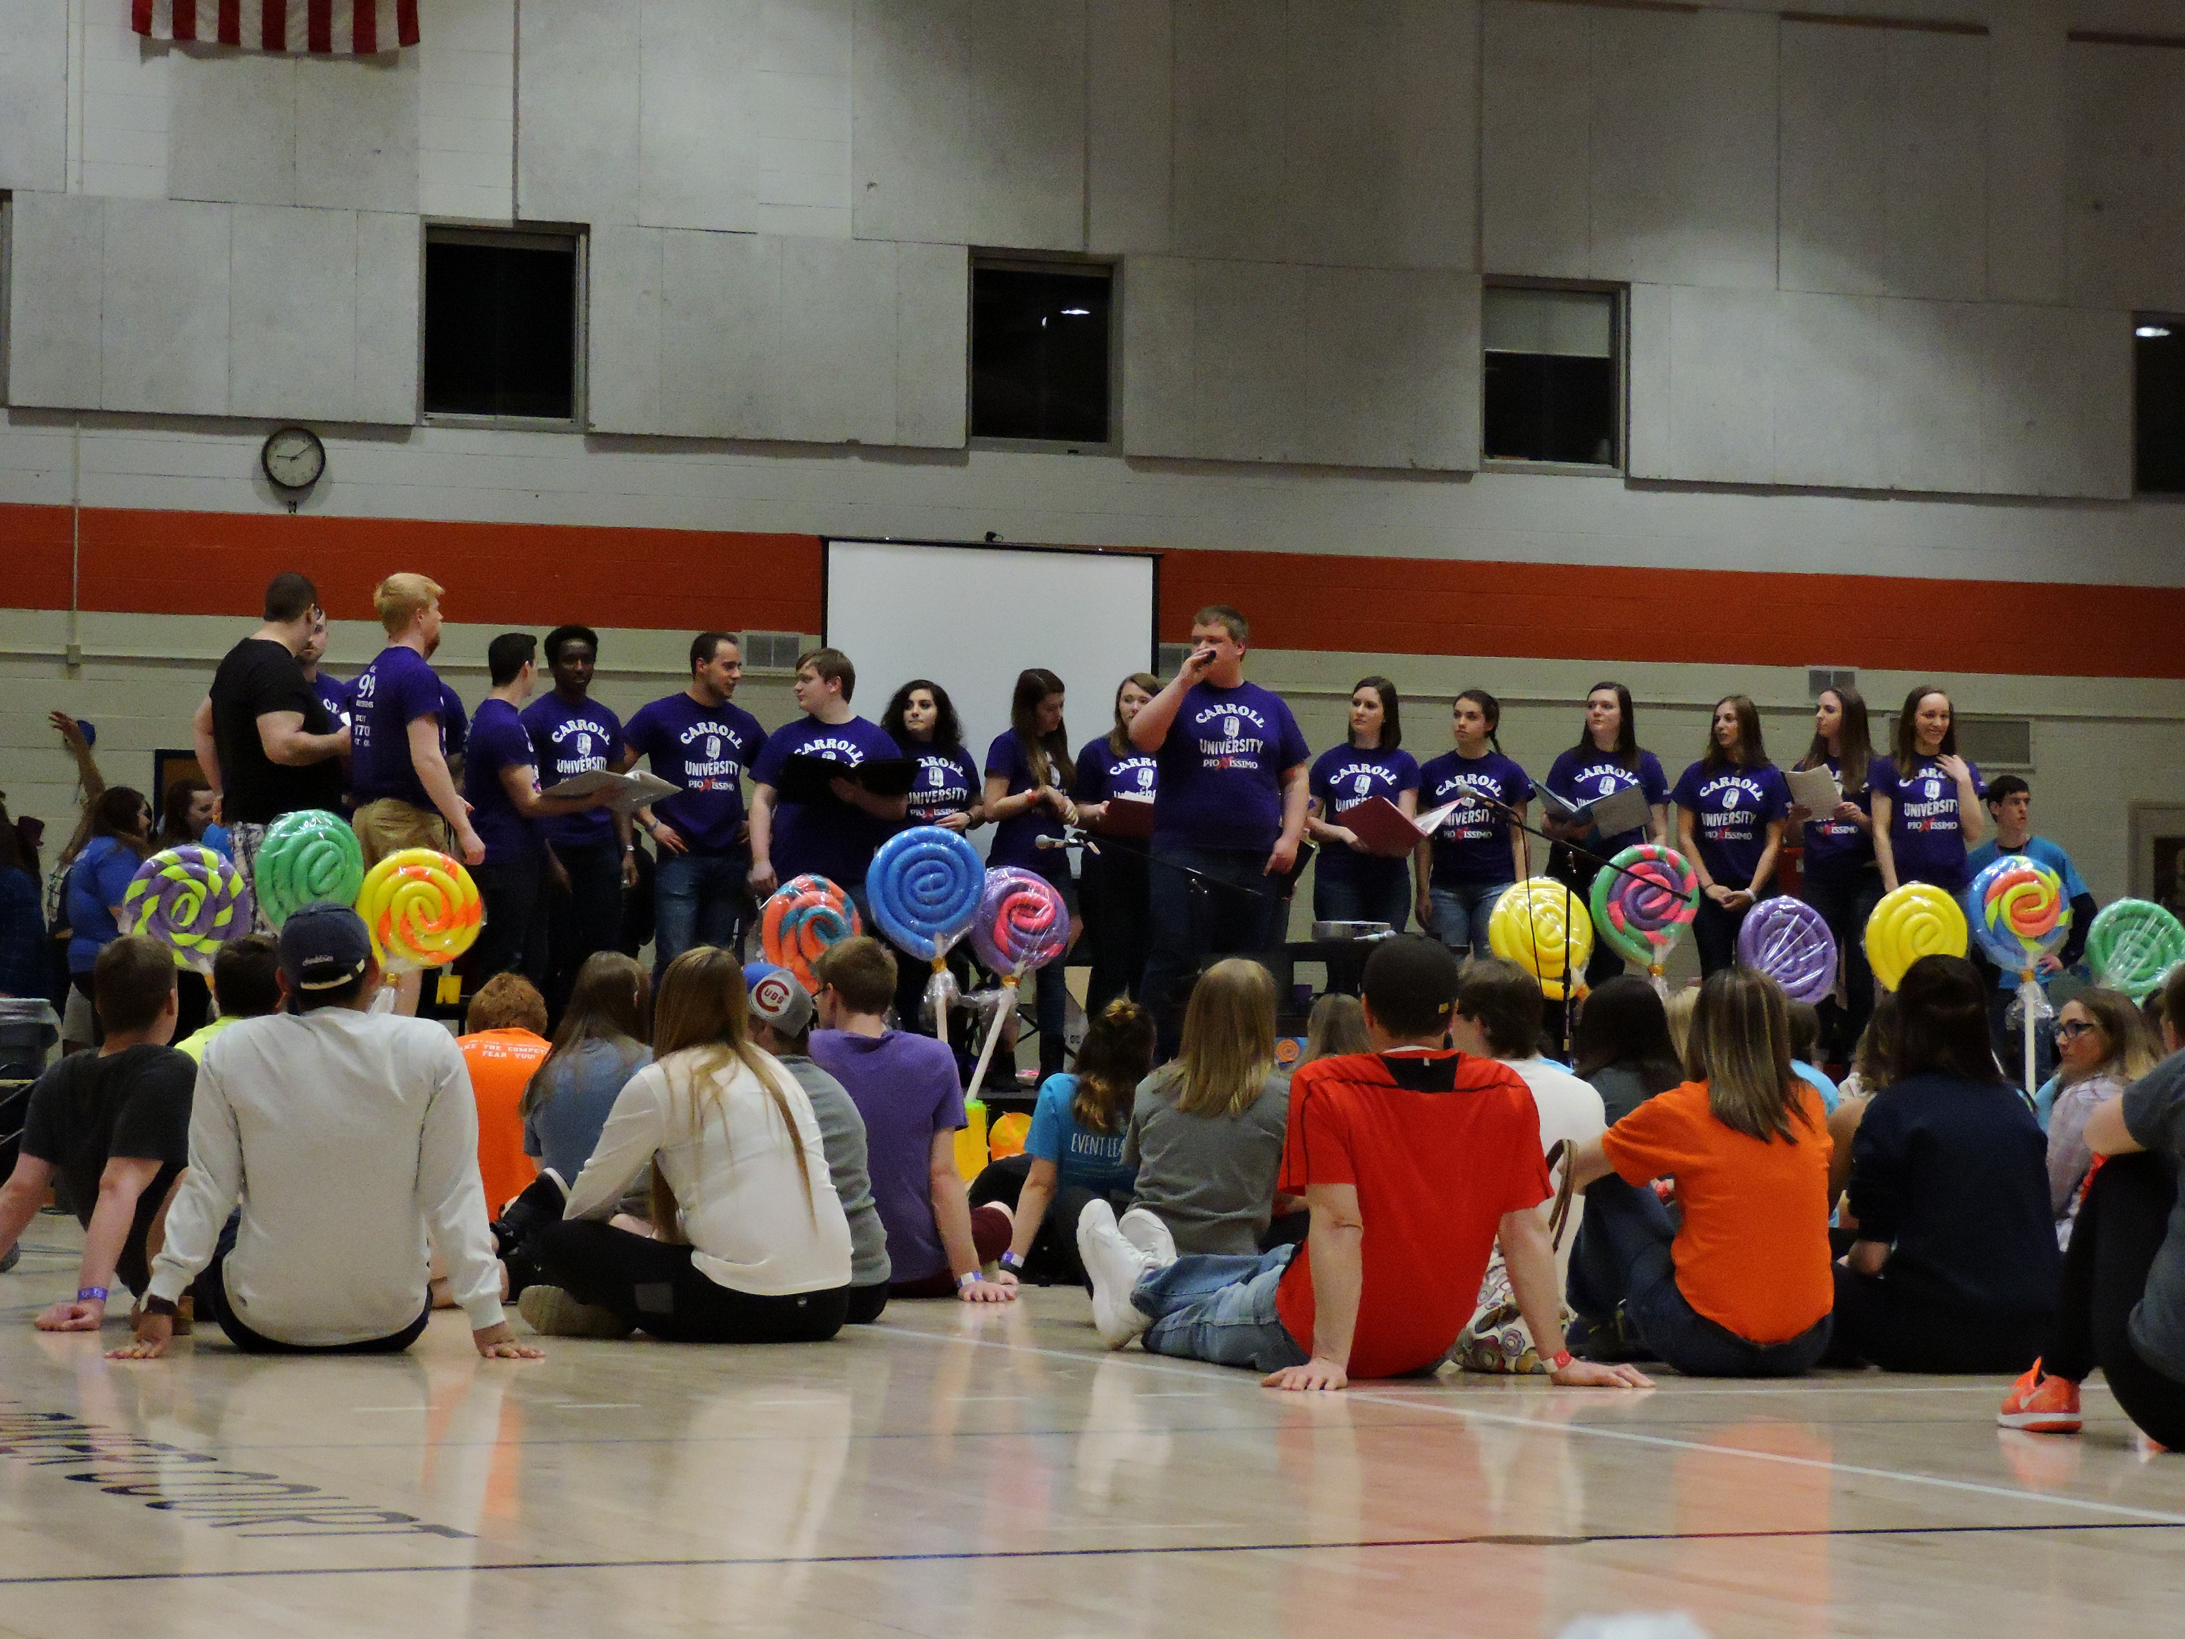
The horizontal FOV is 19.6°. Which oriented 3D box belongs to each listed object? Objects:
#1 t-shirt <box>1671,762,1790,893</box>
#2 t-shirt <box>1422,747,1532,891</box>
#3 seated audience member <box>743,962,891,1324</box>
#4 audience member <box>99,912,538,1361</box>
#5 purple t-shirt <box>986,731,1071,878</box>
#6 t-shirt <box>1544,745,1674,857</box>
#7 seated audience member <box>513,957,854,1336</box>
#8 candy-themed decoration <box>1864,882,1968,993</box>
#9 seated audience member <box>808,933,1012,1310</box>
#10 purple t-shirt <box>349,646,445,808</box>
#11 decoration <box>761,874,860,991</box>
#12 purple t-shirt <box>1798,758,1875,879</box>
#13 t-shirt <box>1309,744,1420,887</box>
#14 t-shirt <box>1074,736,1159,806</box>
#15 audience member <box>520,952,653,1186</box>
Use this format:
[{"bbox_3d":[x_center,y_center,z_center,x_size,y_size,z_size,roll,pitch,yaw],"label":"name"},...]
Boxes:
[{"bbox_3d":[2.562,0.017,25.300,0.490,0.540,0.270,0,-2,6],"label":"t-shirt"},{"bbox_3d":[1.521,-0.007,25.000,0.450,0.560,0.260,0,-2,5],"label":"t-shirt"},{"bbox_3d":[-0.701,0.714,14.050,0.480,0.780,0.660,1,-2,-27],"label":"seated audience member"},{"bbox_3d":[-1.540,0.629,12.830,0.820,0.880,1.050,1,-2,1],"label":"audience member"},{"bbox_3d":[-0.253,-0.057,24.900,0.390,0.580,0.260,2,-3,-43],"label":"purple t-shirt"},{"bbox_3d":[2.047,-0.061,25.100,0.490,0.460,0.270,0,-2,9],"label":"t-shirt"},{"bbox_3d":[-0.820,0.648,12.850,0.630,0.790,0.700,2,-2,-37],"label":"seated audience member"},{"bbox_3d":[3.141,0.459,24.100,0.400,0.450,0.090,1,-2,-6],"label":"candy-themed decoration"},{"bbox_3d":[-0.467,0.716,15.350,0.580,0.860,0.720,1,-2,0],"label":"seated audience member"},{"bbox_3d":[-2.502,-0.332,22.700,0.280,0.590,0.450,2,-2,-27],"label":"purple t-shirt"},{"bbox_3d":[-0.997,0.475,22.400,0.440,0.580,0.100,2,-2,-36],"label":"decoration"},{"bbox_3d":[3.062,-0.011,26.000,0.400,0.540,0.250,0,-2,16],"label":"purple t-shirt"},{"bbox_3d":[1.070,-0.017,24.800,0.460,0.570,0.270,0,-2,3],"label":"t-shirt"},{"bbox_3d":[0.145,-0.112,25.000,0.440,0.460,0.260,1,-2,-16],"label":"t-shirt"},{"bbox_3d":[-1.150,0.706,14.900,0.540,0.790,0.720,0,-2,3],"label":"audience member"}]

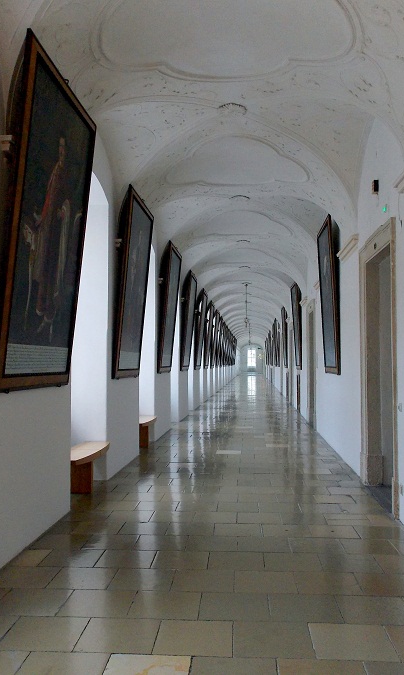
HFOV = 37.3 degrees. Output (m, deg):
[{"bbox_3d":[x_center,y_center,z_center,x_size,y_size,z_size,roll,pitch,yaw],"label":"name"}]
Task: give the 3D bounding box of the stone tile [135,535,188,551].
[{"bbox_3d":[-0.322,1.684,4.875,0.405,0.020,0.399,0,-2,4],"label":"stone tile"}]

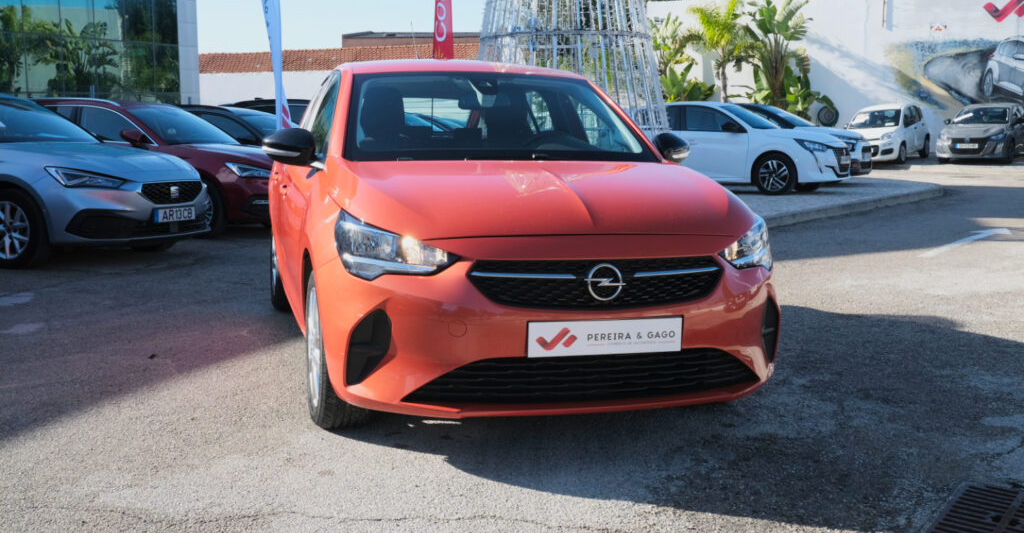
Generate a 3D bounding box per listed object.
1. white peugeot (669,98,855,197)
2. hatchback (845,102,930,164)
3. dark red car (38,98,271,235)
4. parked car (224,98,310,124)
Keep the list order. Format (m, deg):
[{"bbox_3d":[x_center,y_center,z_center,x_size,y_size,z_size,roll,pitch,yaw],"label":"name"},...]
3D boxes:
[{"bbox_3d":[3.409,-1.955,17.132,4.055,1.435,1.850,5,9,32],"label":"white peugeot"},{"bbox_3d":[10.440,-3.729,29.361,1.740,1.560,3.660,6,9,36],"label":"hatchback"},{"bbox_3d":[-4.377,-1.205,12.247,4.600,1.460,1.880,4,8,19],"label":"dark red car"},{"bbox_3d":[-2.944,-1.996,17.720,4.330,1.570,1.850,3,8,19],"label":"parked car"}]

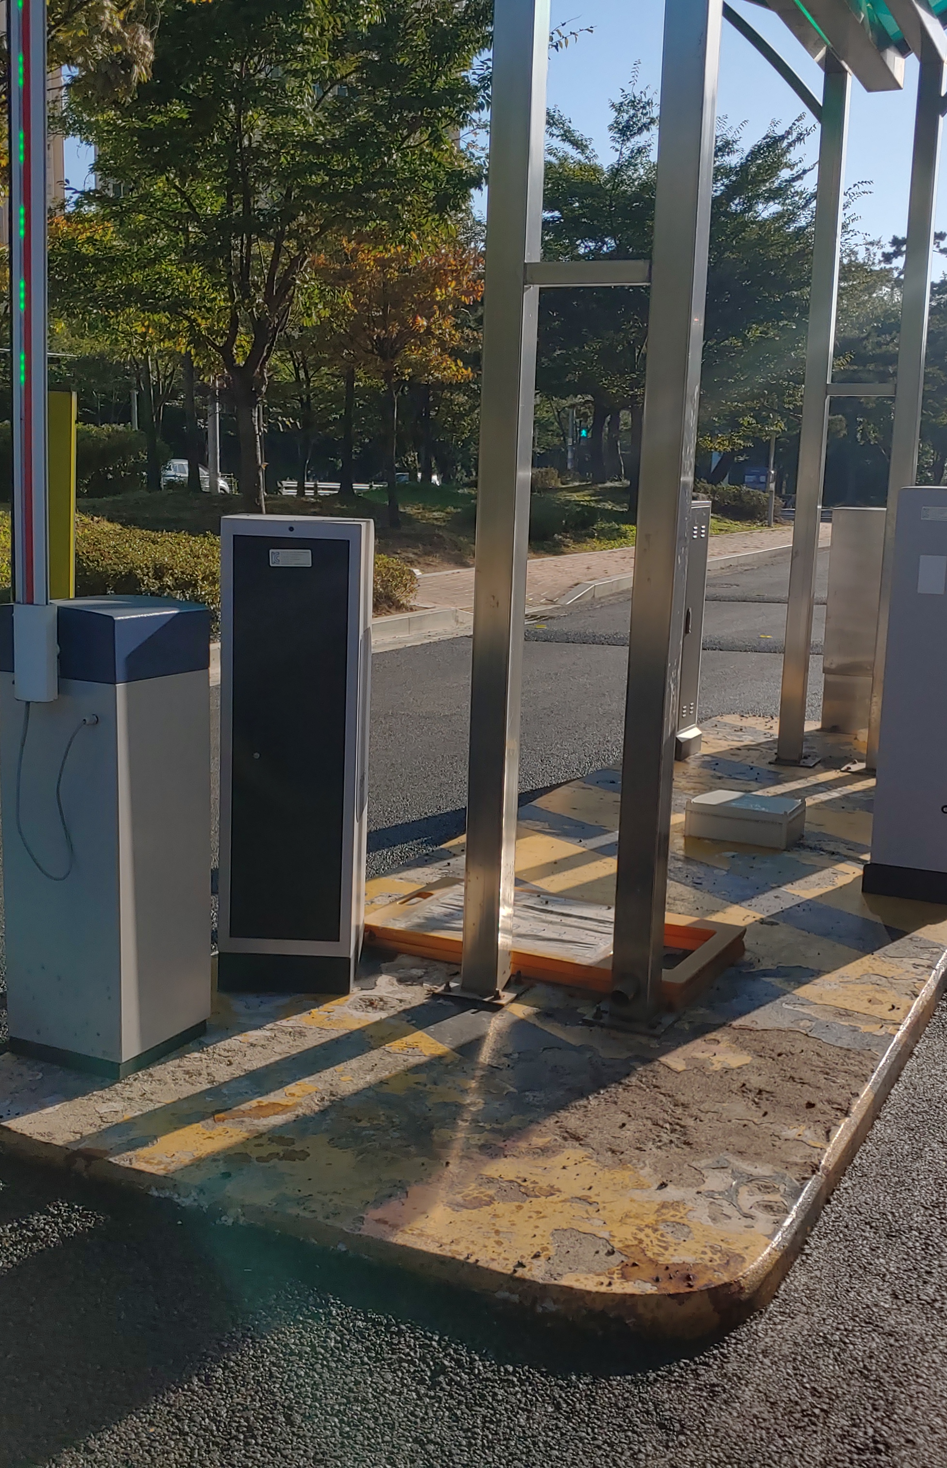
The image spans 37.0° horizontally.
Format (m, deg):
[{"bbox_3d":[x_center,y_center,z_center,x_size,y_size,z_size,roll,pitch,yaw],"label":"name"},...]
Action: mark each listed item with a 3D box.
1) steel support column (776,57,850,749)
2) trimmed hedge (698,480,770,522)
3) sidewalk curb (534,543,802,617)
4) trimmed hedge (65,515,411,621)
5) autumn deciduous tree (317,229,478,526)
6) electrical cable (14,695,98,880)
[{"bbox_3d":[1.686,-1.515,6.962,0.105,3.350,0.105,6,11,24],"label":"steel support column"},{"bbox_3d":[4.557,-4.097,25.000,1.400,0.720,1.100,7,11,25],"label":"trimmed hedge"},{"bbox_3d":[2.858,-2.074,18.216,0.220,0.170,10.627,7,13,25],"label":"sidewalk curb"},{"bbox_3d":[-2.067,-1.218,11.180,1.550,0.680,3.613,8,13,27],"label":"trimmed hedge"},{"bbox_3d":[-1.178,-5.581,22.000,2.500,4.500,2.500,2,10,-2],"label":"autumn deciduous tree"},{"bbox_3d":[-0.937,0.135,3.184,0.233,0.410,0.060,7,13,23],"label":"electrical cable"}]

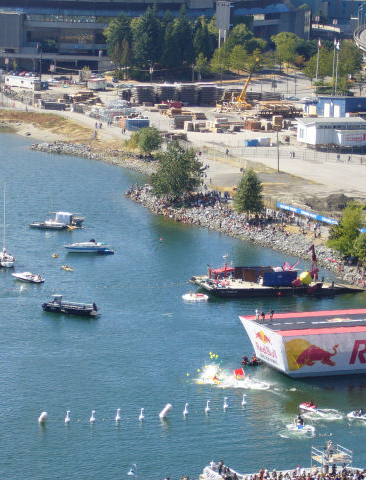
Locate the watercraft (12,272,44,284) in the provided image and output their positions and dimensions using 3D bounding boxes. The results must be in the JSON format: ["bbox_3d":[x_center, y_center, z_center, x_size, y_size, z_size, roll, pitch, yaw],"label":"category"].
[{"bbox_3d":[-29.444,7.130,367.460,6.200,1.350,2.300,10,14,39],"label":"watercraft"}]

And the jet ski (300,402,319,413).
[{"bbox_3d":[18.466,24.314,283.426,3.000,1.000,1.100,9,13,37],"label":"jet ski"}]

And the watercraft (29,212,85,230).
[{"bbox_3d":[-25.300,-4.130,389.790,10.200,3.100,3.300,5,12,17],"label":"watercraft"}]

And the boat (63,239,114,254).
[{"bbox_3d":[-17.840,1.130,366.820,9.200,2.100,2.900,2,11,1],"label":"boat"}]

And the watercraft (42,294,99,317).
[{"bbox_3d":[-18.360,10.510,318.120,9.200,2.600,2.800,5,12,19],"label":"watercraft"}]

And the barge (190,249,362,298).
[{"bbox_3d":[17.230,5.170,356.890,29.500,8.000,11.000,-1,10,-15],"label":"barge"}]

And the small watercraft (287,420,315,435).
[{"bbox_3d":[15.644,25.015,259.321,3.100,1.100,1.200,8,12,29],"label":"small watercraft"}]

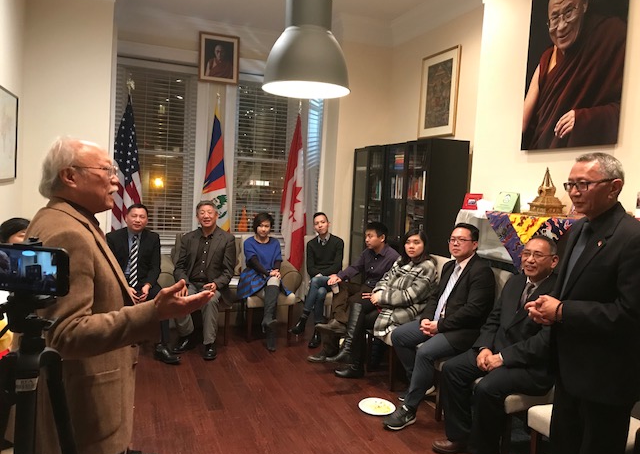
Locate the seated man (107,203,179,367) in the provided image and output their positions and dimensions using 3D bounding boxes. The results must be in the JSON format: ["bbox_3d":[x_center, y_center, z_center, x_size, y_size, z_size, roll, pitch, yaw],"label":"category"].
[{"bbox_3d":[-1.546,0.452,4.448,0.570,1.290,0.760,0,5,-36],"label":"seated man"}]

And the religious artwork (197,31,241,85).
[{"bbox_3d":[-1.089,-1.816,5.595,0.435,0.525,0.030,1,4,-22],"label":"religious artwork"}]

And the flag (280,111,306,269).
[{"bbox_3d":[-0.311,-0.372,5.637,0.250,1.700,0.190,1,4,-22],"label":"flag"}]

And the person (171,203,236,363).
[{"bbox_3d":[-1.029,0.423,4.618,0.560,1.310,0.780,2,4,-13],"label":"person"}]

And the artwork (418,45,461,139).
[{"bbox_3d":[1.213,-1.337,5.260,0.035,0.860,0.670,1,4,-21],"label":"artwork"}]

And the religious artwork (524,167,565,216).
[{"bbox_3d":[1.411,-0.221,3.236,0.190,0.300,0.190,1,4,-21],"label":"religious artwork"}]

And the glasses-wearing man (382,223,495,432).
[{"bbox_3d":[0.765,0.621,3.627,0.880,1.310,0.580,0,5,-36],"label":"glasses-wearing man"}]

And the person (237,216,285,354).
[{"bbox_3d":[-0.590,0.484,5.018,0.470,1.250,0.720,1,4,-22],"label":"person"}]

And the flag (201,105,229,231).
[{"bbox_3d":[-1.084,-0.472,5.328,0.260,1.520,0.180,1,4,-22],"label":"flag"}]

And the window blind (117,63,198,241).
[{"bbox_3d":[-2.103,-0.964,6.576,1.010,2.160,0.070,1,4,-21],"label":"window blind"}]

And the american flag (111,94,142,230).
[{"bbox_3d":[-2.200,-0.477,5.938,0.360,2.050,0.250,1,4,-21],"label":"american flag"}]

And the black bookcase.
[{"bbox_3d":[0.849,0.134,5.501,0.415,1.960,1.600,1,4,-21],"label":"black bookcase"}]

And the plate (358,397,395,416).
[{"bbox_3d":[0.389,1.226,3.513,0.255,0.022,0.255,3,4,0],"label":"plate"}]

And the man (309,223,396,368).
[{"bbox_3d":[0.268,0.556,4.784,0.930,1.230,0.550,1,5,-30],"label":"man"}]

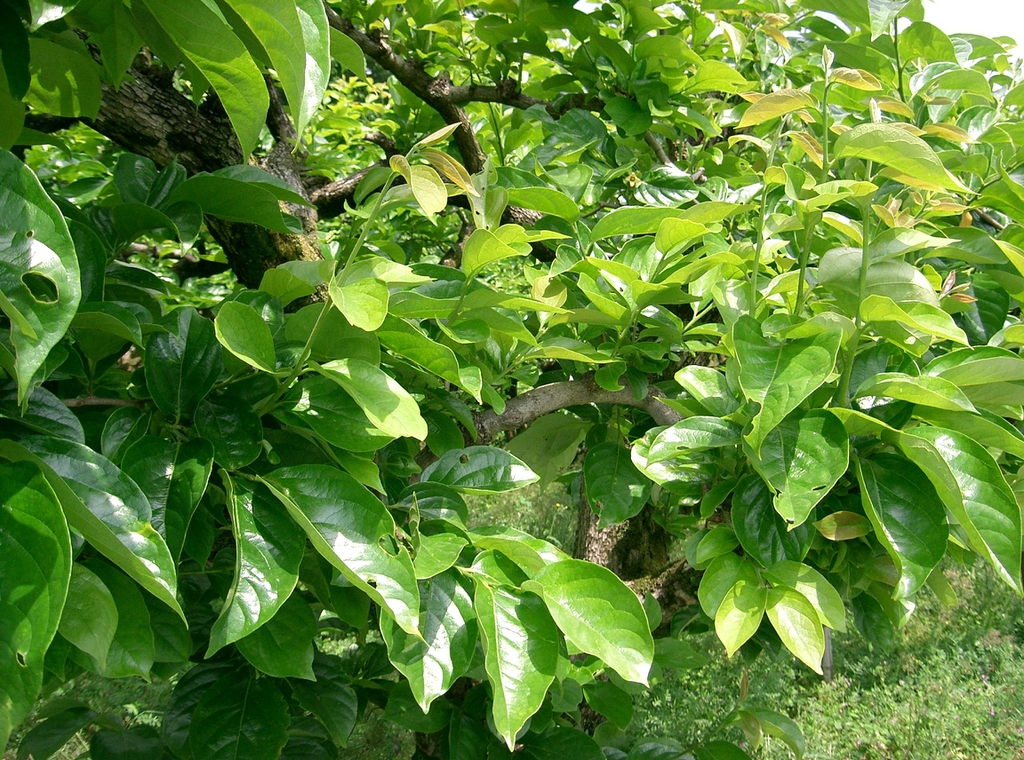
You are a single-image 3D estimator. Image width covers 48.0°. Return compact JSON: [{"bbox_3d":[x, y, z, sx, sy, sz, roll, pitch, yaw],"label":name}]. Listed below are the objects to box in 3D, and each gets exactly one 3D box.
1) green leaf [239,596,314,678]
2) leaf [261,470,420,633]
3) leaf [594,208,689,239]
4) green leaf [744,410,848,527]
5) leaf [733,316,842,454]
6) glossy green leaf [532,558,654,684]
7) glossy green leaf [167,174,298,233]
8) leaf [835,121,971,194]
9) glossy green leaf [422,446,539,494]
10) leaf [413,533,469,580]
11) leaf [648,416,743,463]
[{"bbox_3d":[-0.197,0.202,0.950,0.070,0.105,0.020,-20,-25,-16],"label":"green leaf"},{"bbox_3d":[-0.110,0.112,0.780,0.146,0.030,0.066,45,47,16],"label":"leaf"},{"bbox_3d":[0.148,-0.178,1.300,0.115,0.022,0.055,-15,31,-15],"label":"leaf"},{"bbox_3d":[0.243,0.075,0.980,0.084,0.115,0.024,-1,-31,-4],"label":"green leaf"},{"bbox_3d":[0.226,0.004,0.950,0.085,0.030,0.125,7,51,5],"label":"leaf"},{"bbox_3d":[0.066,0.197,0.940,0.135,0.025,0.080,42,46,21],"label":"glossy green leaf"},{"bbox_3d":[-0.264,-0.164,1.080,0.135,0.070,0.030,15,53,15],"label":"glossy green leaf"},{"bbox_3d":[0.373,-0.212,1.100,0.135,0.030,0.070,17,44,12],"label":"leaf"},{"bbox_3d":[-0.028,0.083,1.050,0.110,0.020,0.054,5,41,15],"label":"glossy green leaf"},{"bbox_3d":[-0.053,0.132,0.860,0.050,0.018,0.042,16,45,24],"label":"leaf"},{"bbox_3d":[0.179,0.060,1.130,0.100,0.025,0.058,-13,37,-17],"label":"leaf"}]

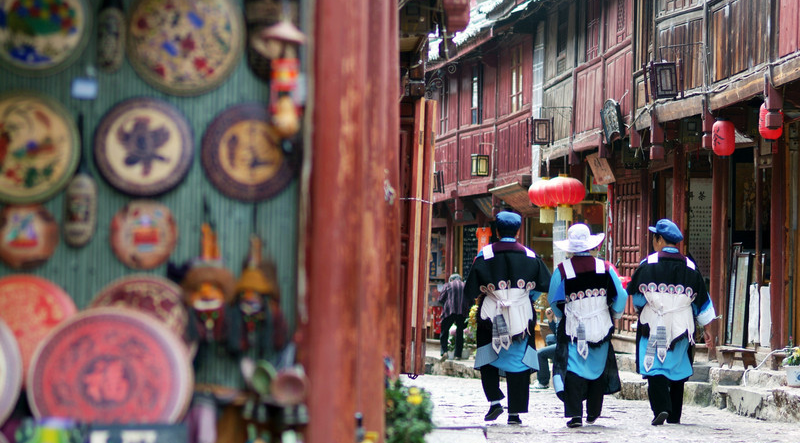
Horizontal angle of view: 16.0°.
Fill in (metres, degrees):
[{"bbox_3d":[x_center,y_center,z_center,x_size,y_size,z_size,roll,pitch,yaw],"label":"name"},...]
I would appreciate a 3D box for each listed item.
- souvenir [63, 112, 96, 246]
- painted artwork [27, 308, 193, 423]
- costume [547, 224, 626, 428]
[{"bbox_3d":[-0.929,-0.122,8.270,0.096,0.389,0.040,0,-1,-3],"label":"souvenir"},{"bbox_3d":[-0.822,0.474,8.100,0.475,0.458,0.045,0,-10,-3],"label":"painted artwork"},{"bbox_3d":[1.408,0.793,21.500,0.592,1.541,0.460,1,-1,-5],"label":"costume"}]

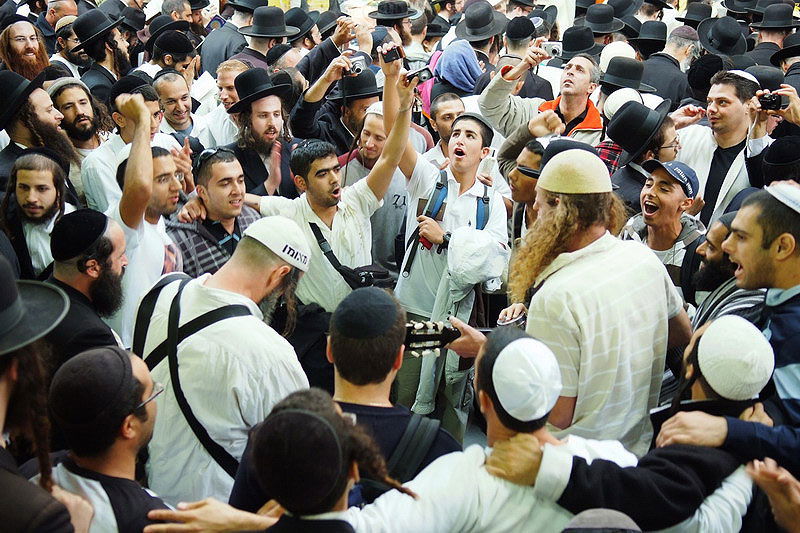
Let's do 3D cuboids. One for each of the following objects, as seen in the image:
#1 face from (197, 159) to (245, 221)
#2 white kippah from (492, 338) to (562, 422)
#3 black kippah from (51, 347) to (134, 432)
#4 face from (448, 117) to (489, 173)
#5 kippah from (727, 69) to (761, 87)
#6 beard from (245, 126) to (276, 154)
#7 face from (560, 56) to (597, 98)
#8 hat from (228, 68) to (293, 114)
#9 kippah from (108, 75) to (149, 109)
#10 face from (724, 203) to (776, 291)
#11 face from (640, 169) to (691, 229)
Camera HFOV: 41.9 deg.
[{"bbox_3d":[-0.590,-0.253,3.430,0.130,0.205,0.150,12,27,42],"label":"face"},{"bbox_3d":[0.250,0.224,2.050,0.165,0.165,0.070,-8,-8,-26],"label":"white kippah"},{"bbox_3d":[-0.628,0.250,2.120,0.170,0.105,0.165,-38,38,-23],"label":"black kippah"},{"bbox_3d":[0.249,-0.444,3.800,0.150,0.200,0.130,18,5,34],"label":"face"},{"bbox_3d":[1.361,-0.732,4.100,0.145,0.055,0.145,20,6,41],"label":"kippah"},{"bbox_3d":[-0.610,-0.551,4.600,0.140,0.135,0.110,-10,22,-26],"label":"beard"},{"bbox_3d":[0.842,-0.882,4.900,0.155,0.205,0.150,17,5,39],"label":"face"},{"bbox_3d":[-0.637,-0.788,4.700,0.310,0.140,0.350,-25,17,-30],"label":"hat"},{"bbox_3d":[-1.052,-0.676,4.060,0.160,0.085,0.160,-16,10,3],"label":"kippah"},{"bbox_3d":[0.779,-0.042,2.320,0.130,0.200,0.150,1,25,11],"label":"face"},{"bbox_3d":[0.861,-0.218,3.400,0.155,0.200,0.150,13,15,33],"label":"face"}]

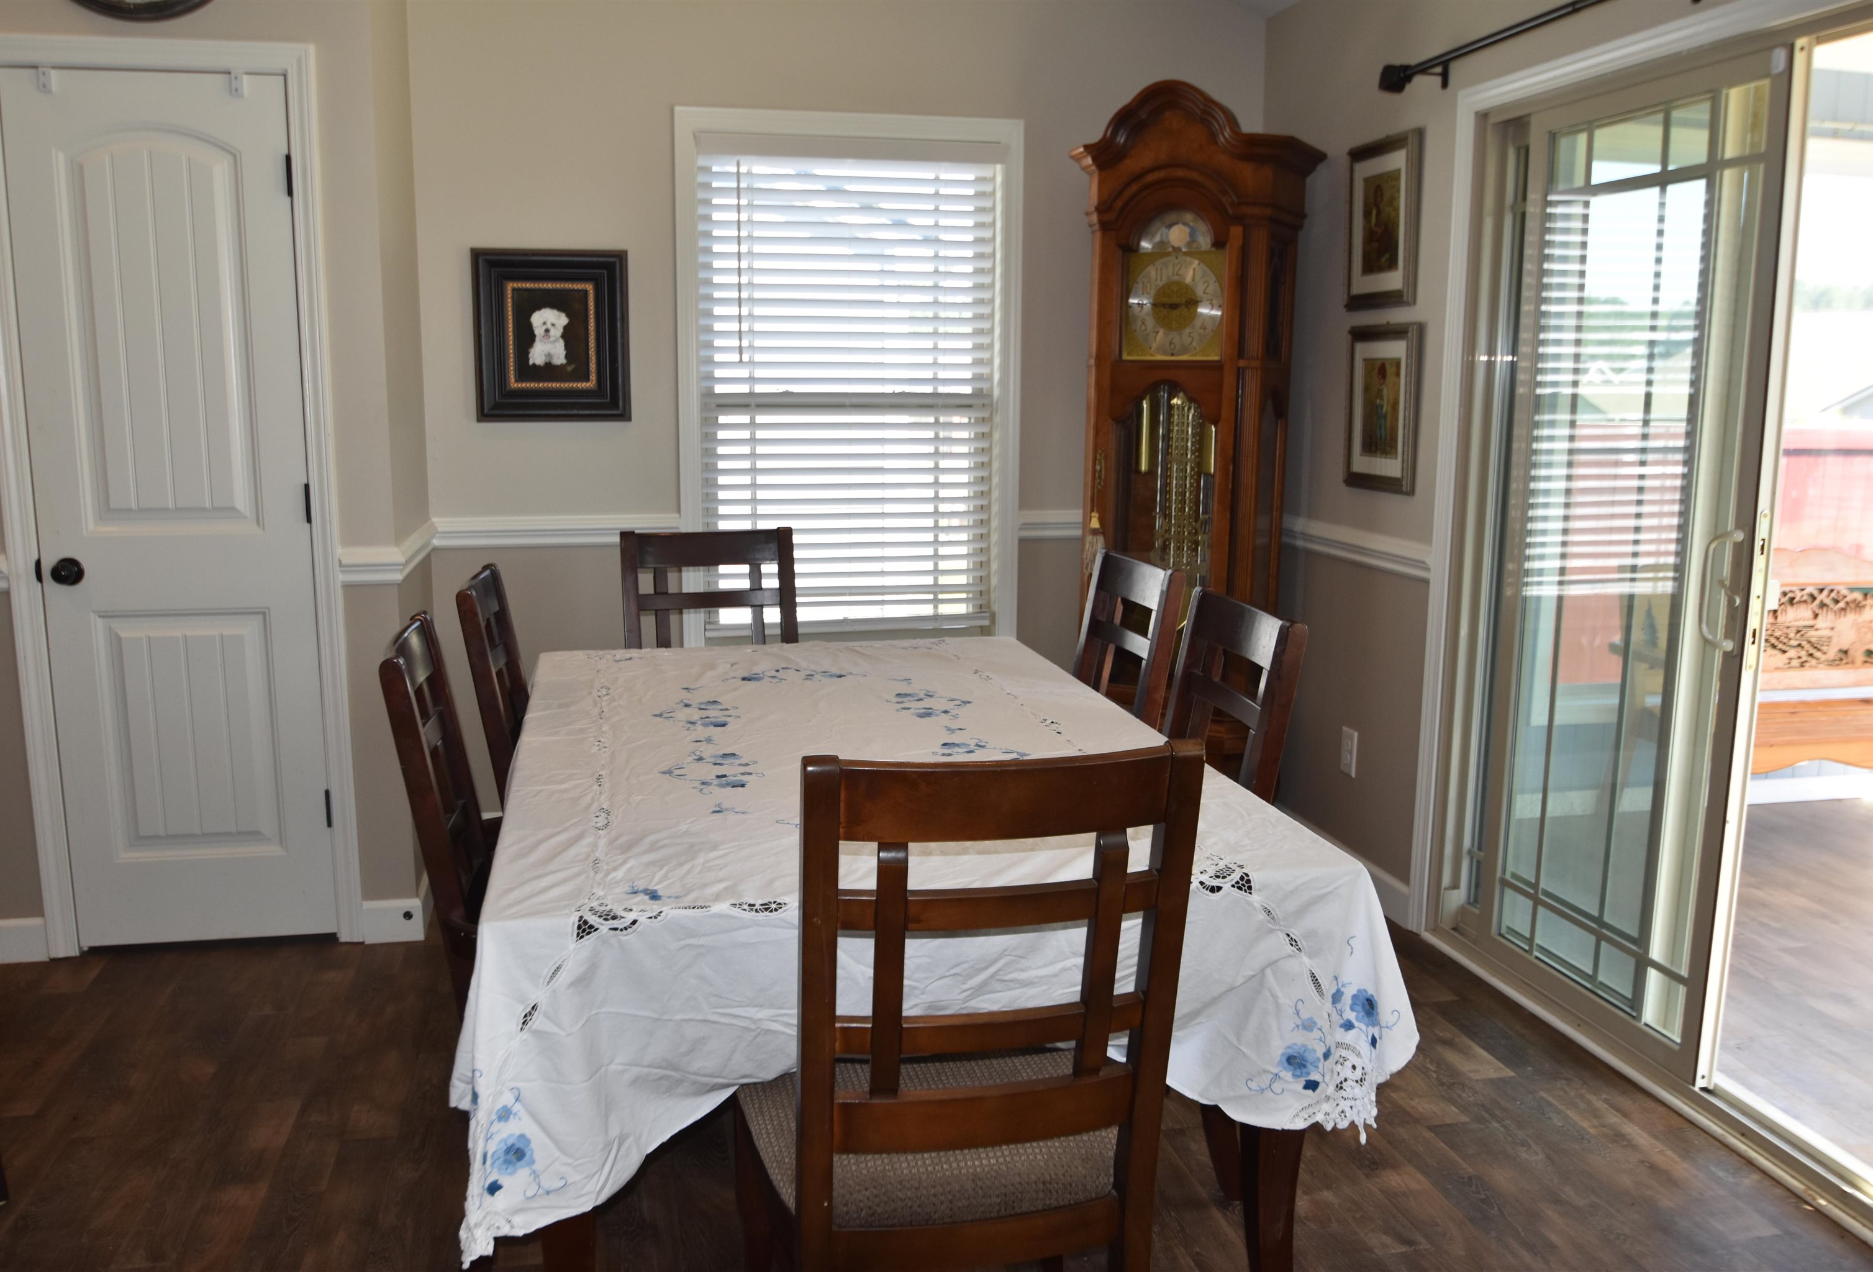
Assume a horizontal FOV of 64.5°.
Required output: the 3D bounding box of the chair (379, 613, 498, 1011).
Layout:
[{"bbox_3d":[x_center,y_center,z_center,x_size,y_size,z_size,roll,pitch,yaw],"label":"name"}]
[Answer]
[{"bbox_3d":[-0.572,0.481,2.473,0.550,0.990,0.465,-2,10,-11],"label":"chair"}]

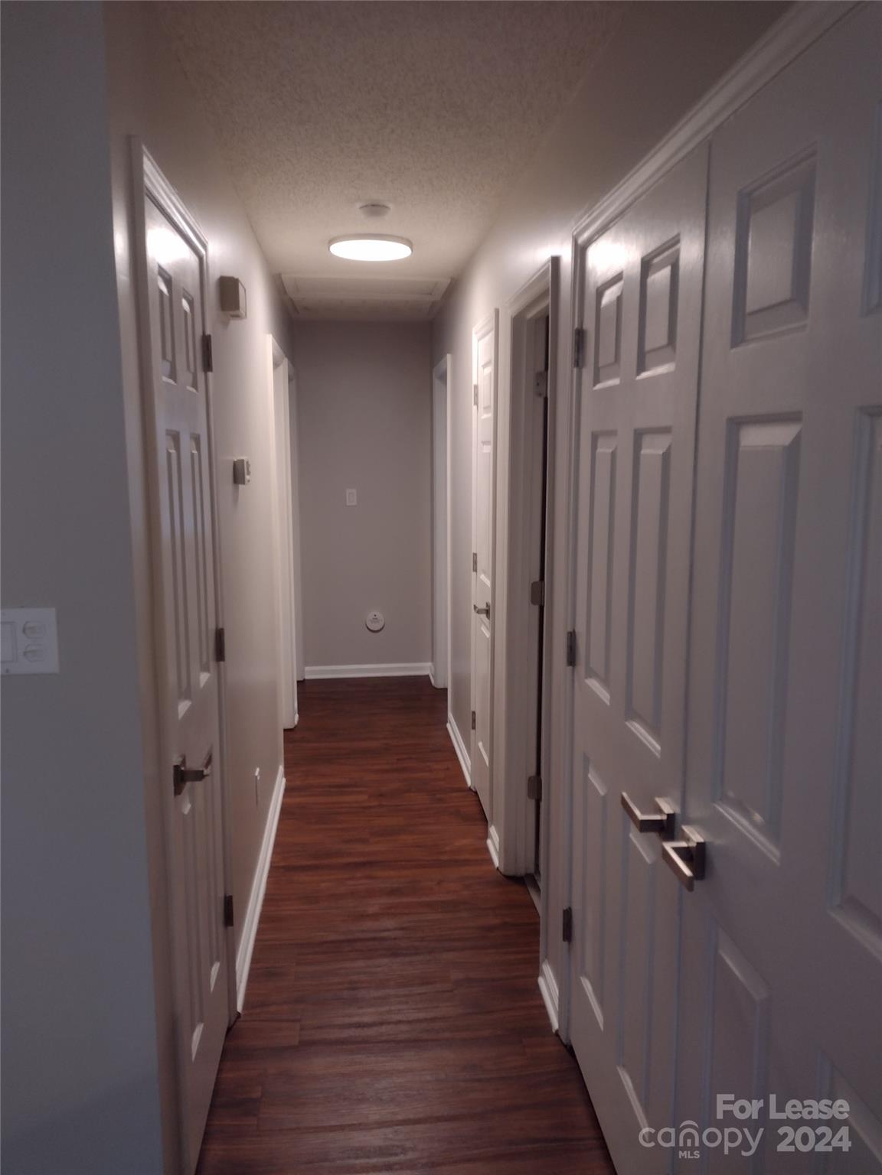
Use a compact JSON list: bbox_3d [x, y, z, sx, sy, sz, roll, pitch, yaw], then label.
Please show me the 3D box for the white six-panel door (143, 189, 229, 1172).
[{"bbox_3d":[-0.580,0.251,2.099,0.042,2.045,0.610,-1,9,-6],"label":"white six-panel door"}]

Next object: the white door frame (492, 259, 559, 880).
[{"bbox_3d":[0.325,0.097,2.998,0.127,2.093,0.750,-1,9,-6],"label":"white door frame"}]

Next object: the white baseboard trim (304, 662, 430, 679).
[{"bbox_3d":[-0.517,0.592,6.475,0.892,0.087,0.022,-1,9,-6],"label":"white baseboard trim"}]

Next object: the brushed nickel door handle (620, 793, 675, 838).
[{"bbox_3d":[0.376,0.418,1.678,0.061,0.066,0.137,-1,9,-6],"label":"brushed nickel door handle"}]

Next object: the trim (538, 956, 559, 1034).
[{"bbox_3d":[0.316,1.167,2.642,0.019,0.083,0.255,-1,9,-6],"label":"trim"}]

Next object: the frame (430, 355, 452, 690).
[{"bbox_3d":[0.064,-0.296,5.626,0.127,2.090,0.970,-1,9,-6],"label":"frame"}]

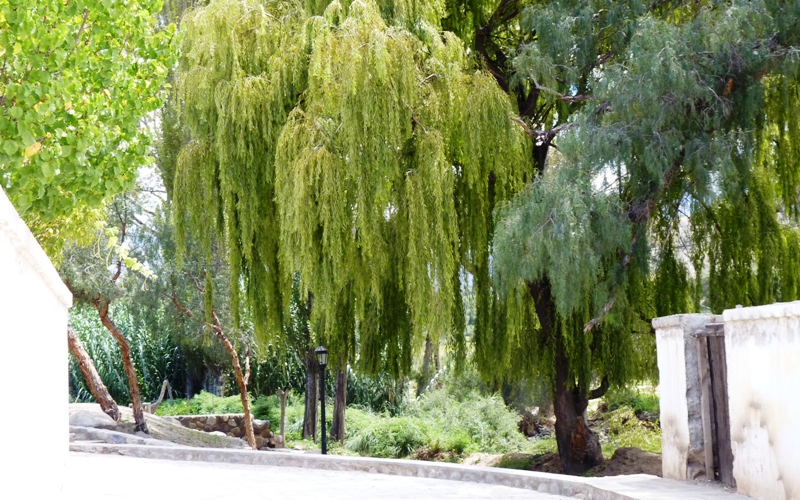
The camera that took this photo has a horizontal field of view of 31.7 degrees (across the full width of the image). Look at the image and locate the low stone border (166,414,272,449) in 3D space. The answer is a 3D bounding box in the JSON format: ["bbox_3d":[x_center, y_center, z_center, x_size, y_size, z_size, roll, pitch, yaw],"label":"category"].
[{"bbox_3d":[-3.290,3.309,25.700,1.950,0.620,0.550,-1,-5,-8],"label":"low stone border"}]

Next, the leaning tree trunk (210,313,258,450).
[{"bbox_3d":[-2.864,2.276,24.400,0.800,2.400,0.500,-2,-5,0],"label":"leaning tree trunk"}]

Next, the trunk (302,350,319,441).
[{"bbox_3d":[-1.663,2.685,26.200,0.290,1.720,0.290,-2,-5,0],"label":"trunk"}]

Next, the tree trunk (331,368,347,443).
[{"bbox_3d":[-1.134,2.849,26.000,0.280,1.400,0.280,-2,-5,0],"label":"tree trunk"}]

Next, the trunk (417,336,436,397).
[{"bbox_3d":[0.639,2.810,34.000,0.440,1.450,0.360,-2,-5,0],"label":"trunk"}]

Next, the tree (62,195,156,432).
[{"bbox_3d":[-5.625,1.230,27.300,1.750,4.600,1.700,-2,-5,0],"label":"tree"}]

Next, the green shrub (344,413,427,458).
[{"bbox_3d":[-0.211,2.910,22.000,1.300,0.680,1.100,-2,-5,0],"label":"green shrub"}]

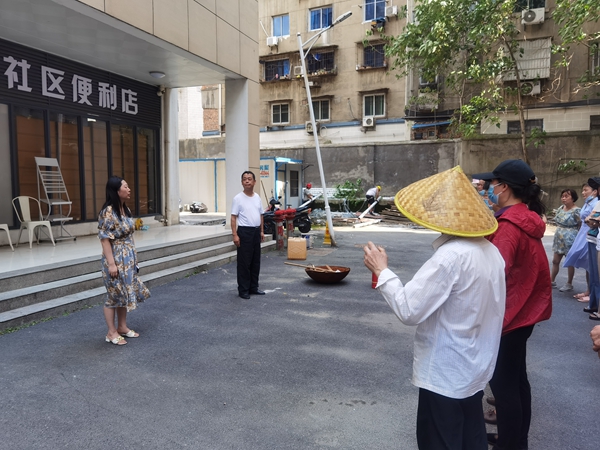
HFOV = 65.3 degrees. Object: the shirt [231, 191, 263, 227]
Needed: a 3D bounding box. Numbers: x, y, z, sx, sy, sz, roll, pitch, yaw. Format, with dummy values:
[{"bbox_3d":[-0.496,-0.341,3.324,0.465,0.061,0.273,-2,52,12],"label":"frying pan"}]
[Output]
[{"bbox_3d":[-0.749,-0.217,6.550,0.460,0.500,0.270,-4,6,-40],"label":"shirt"}]

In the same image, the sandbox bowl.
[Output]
[{"bbox_3d":[0.449,0.822,7.497,0.720,0.205,0.720,0,5,0],"label":"sandbox bowl"}]

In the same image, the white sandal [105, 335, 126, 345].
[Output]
[{"bbox_3d":[-1.818,1.130,4.628,0.225,0.075,0.085,2,5,24],"label":"white sandal"}]

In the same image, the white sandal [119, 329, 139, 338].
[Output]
[{"bbox_3d":[-1.771,1.114,4.818,0.225,0.075,0.085,0,5,5],"label":"white sandal"}]

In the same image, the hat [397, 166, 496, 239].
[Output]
[{"bbox_3d":[0.613,-0.146,1.881,0.420,0.200,0.420,-1,32,-17],"label":"hat"}]

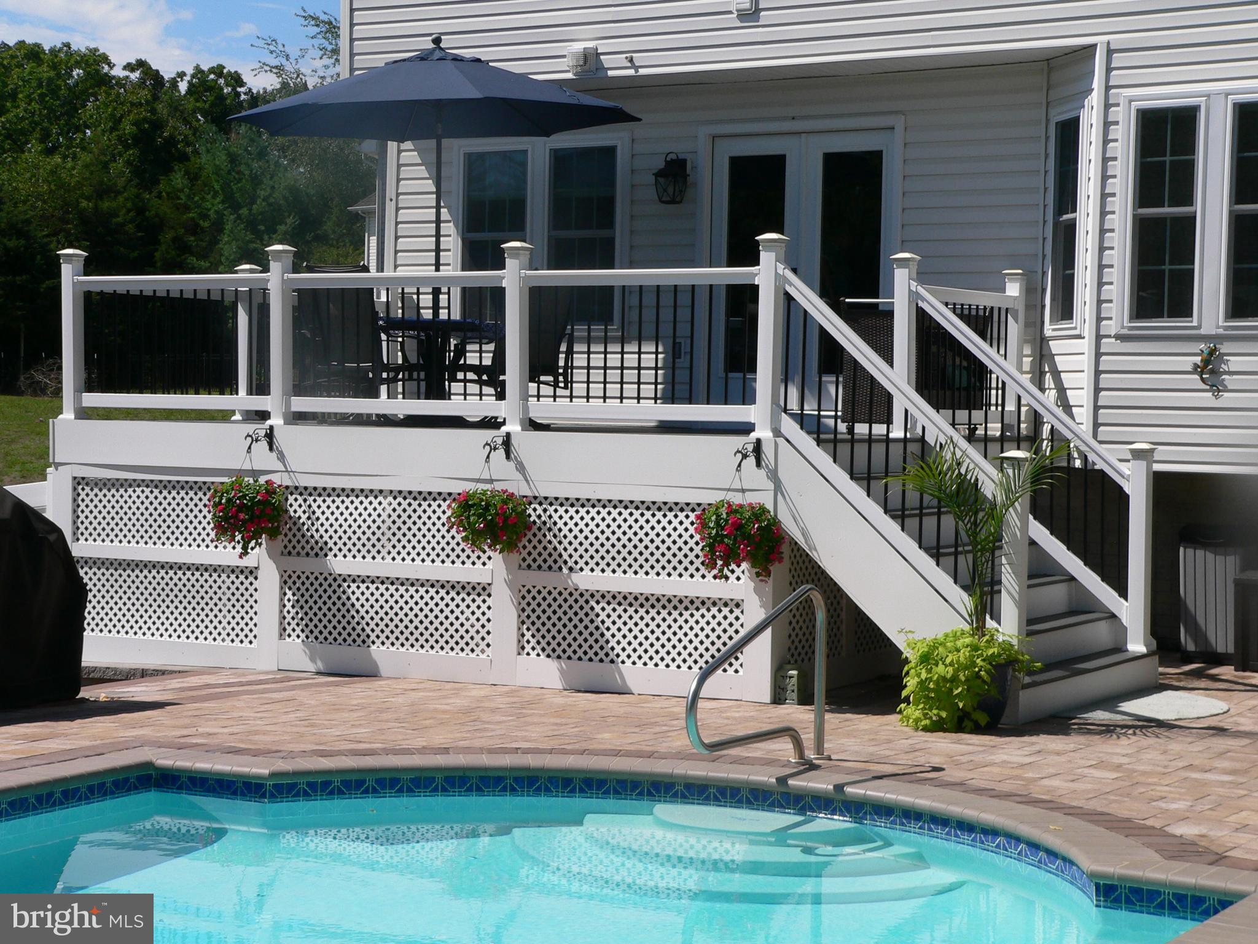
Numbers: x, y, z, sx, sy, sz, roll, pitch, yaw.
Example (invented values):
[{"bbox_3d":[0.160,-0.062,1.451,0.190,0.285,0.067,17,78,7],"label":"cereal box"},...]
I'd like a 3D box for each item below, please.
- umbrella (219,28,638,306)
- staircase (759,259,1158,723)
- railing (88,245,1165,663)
[{"bbox_3d":[-1.247,-1.579,15.483,2.660,2.540,2.660,1,2,0],"label":"umbrella"},{"bbox_3d":[1.882,0.082,13.124,1.560,2.320,2.100,2,2,31],"label":"staircase"},{"bbox_3d":[0.051,-0.214,15.100,6.700,2.300,3.530,2,2,31],"label":"railing"}]

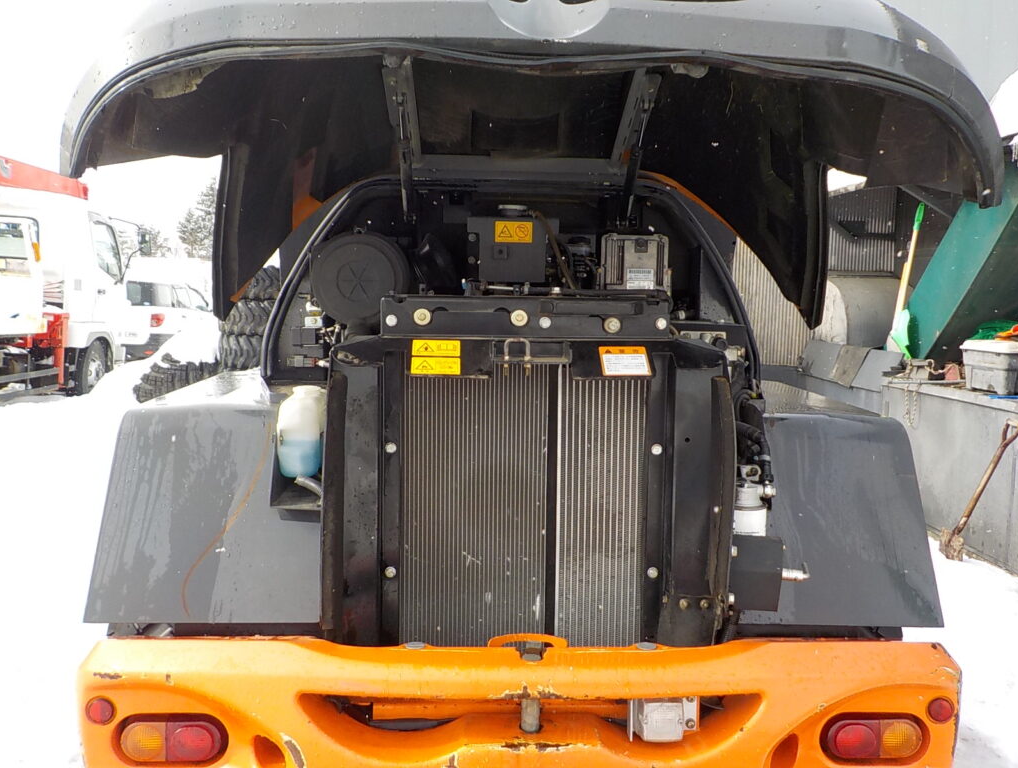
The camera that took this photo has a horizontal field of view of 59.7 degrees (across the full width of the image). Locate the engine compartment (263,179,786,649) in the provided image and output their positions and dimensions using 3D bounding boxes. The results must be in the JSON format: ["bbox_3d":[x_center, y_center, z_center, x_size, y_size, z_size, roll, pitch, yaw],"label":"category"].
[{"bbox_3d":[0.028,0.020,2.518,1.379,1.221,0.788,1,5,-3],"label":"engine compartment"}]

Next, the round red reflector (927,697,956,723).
[{"bbox_3d":[0.944,0.712,1.945,0.059,0.059,0.020,1,5,-3],"label":"round red reflector"}]

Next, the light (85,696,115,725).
[{"bbox_3d":[-0.853,0.685,1.863,0.059,0.059,0.020,1,5,-3],"label":"light"}]

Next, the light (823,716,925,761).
[{"bbox_3d":[0.806,0.774,1.958,0.207,0.084,0.049,1,5,-3],"label":"light"}]

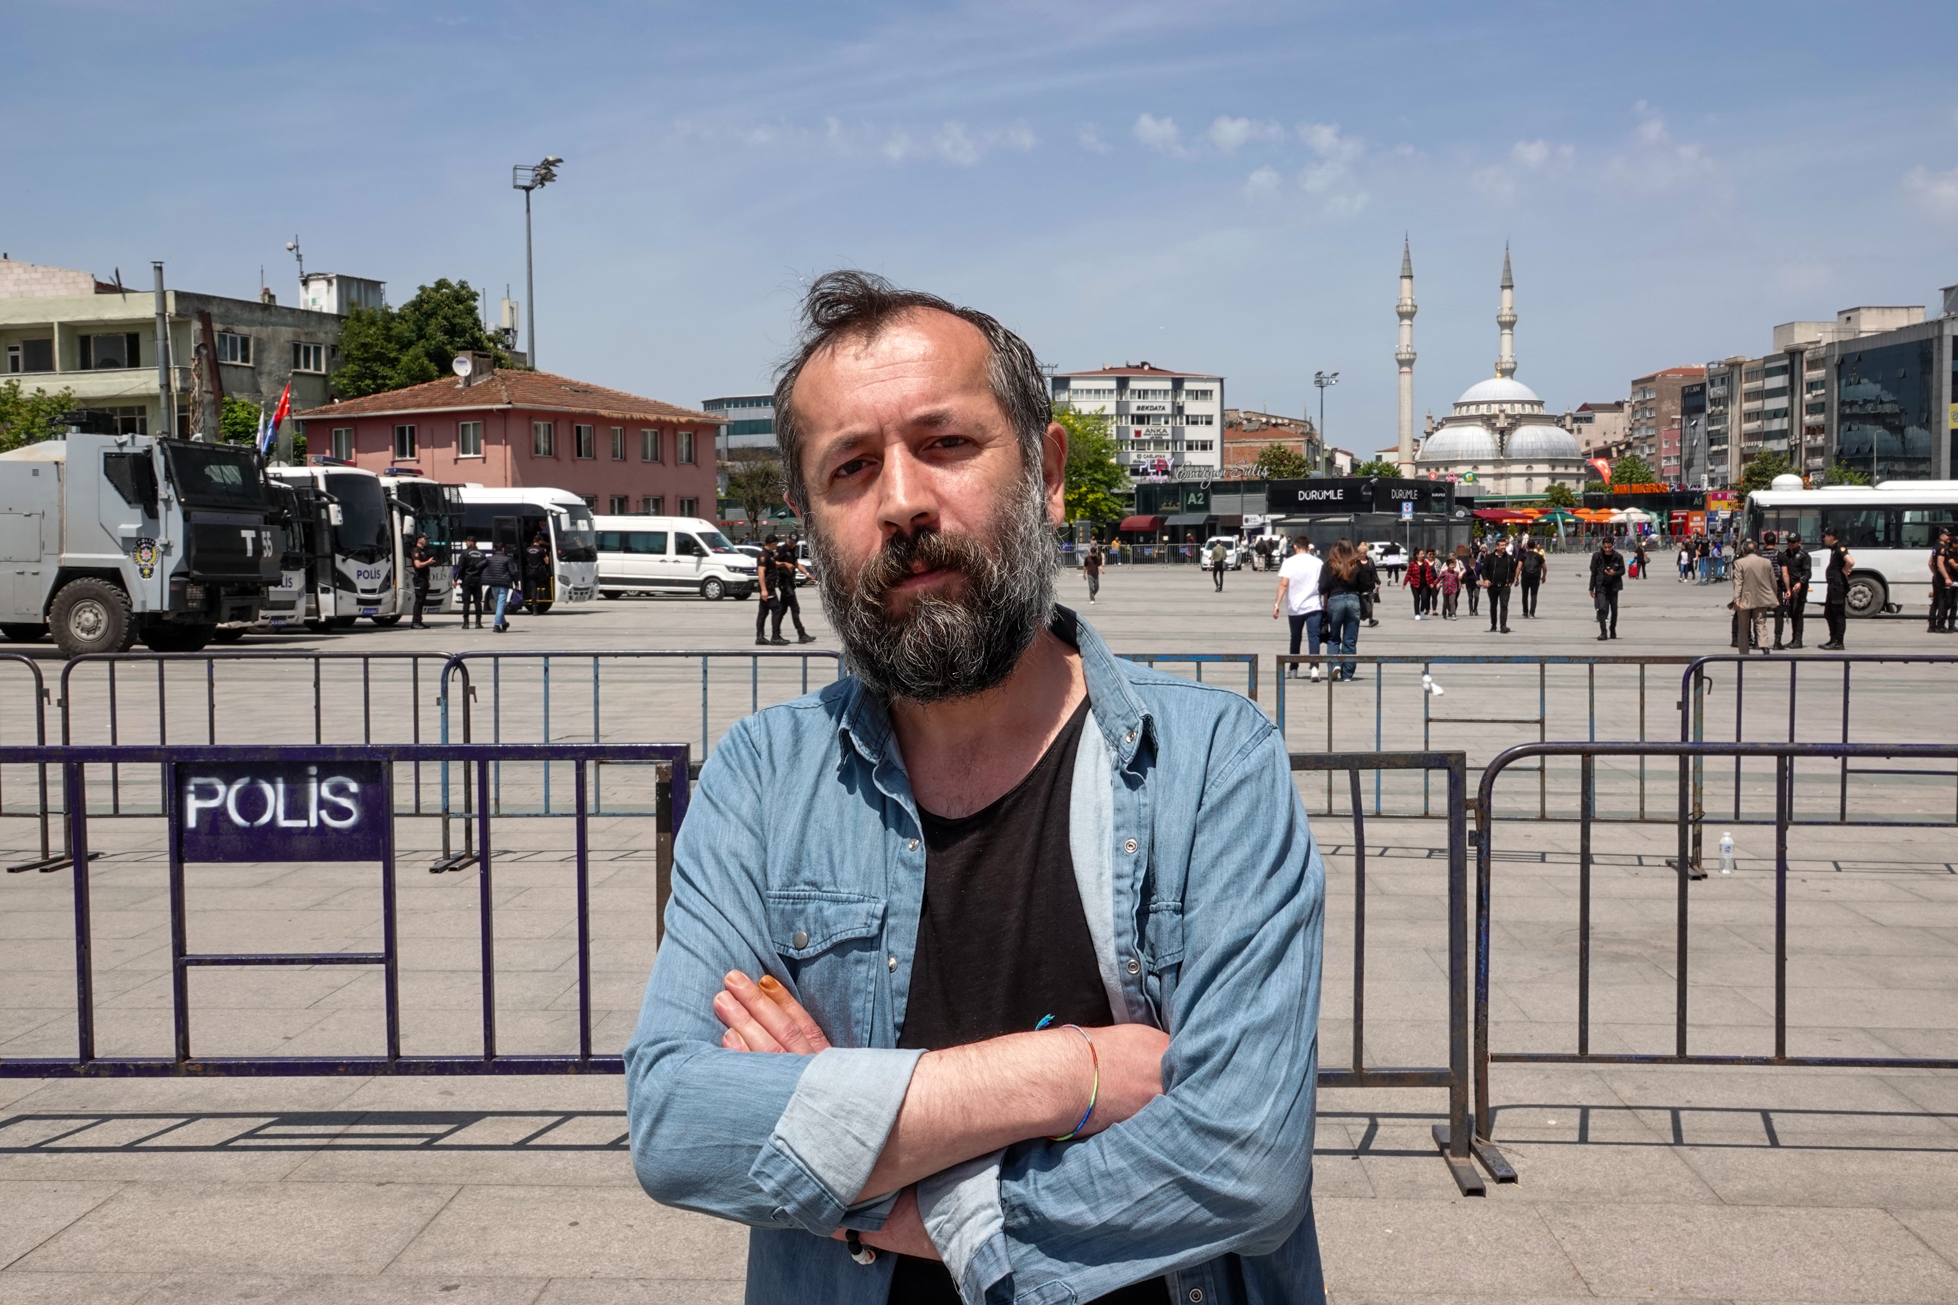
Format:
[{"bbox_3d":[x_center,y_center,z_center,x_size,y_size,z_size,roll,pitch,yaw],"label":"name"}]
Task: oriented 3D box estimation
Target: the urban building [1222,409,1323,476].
[{"bbox_3d":[38.065,-21.939,244.147,13.000,18.300,14.000,1,3,20],"label":"urban building"}]

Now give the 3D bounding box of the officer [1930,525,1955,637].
[{"bbox_3d":[16.620,-1.246,32.800,0.420,1.810,0.520,1,4,18],"label":"officer"}]

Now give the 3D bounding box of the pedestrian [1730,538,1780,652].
[{"bbox_3d":[11.135,-0.757,27.300,0.560,1.690,0.420,1,4,18],"label":"pedestrian"}]

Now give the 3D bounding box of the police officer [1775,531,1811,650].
[{"bbox_3d":[12.623,-0.917,29.496,0.560,1.790,0.450,2,4,25],"label":"police officer"}]

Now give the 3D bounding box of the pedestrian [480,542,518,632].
[{"bbox_3d":[-8.981,-1.215,35.589,0.650,1.690,0.500,0,3,-9],"label":"pedestrian"}]

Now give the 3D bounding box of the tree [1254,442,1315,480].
[{"bbox_3d":[23.980,-11.882,149.566,5.000,9.000,5.000,0,3,0],"label":"tree"}]

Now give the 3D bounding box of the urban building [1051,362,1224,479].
[{"bbox_3d":[19.725,-23.466,236.000,19.800,22.300,14.500,-1,3,-7],"label":"urban building"}]

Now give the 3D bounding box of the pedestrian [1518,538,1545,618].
[{"bbox_3d":[12.562,-1.671,43.300,0.580,1.780,0.420,0,3,12],"label":"pedestrian"}]

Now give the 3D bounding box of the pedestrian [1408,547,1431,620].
[{"bbox_3d":[9.717,-1.530,41.981,0.550,1.590,0.400,-1,3,-11],"label":"pedestrian"}]

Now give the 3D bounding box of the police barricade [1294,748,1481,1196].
[{"bbox_3d":[0.272,0.817,5.085,2.050,1.110,0.490,0,3,0],"label":"police barricade"}]

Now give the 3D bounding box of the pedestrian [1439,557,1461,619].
[{"bbox_3d":[10.398,-1.401,42.000,0.470,1.330,0.350,0,3,6],"label":"pedestrian"}]

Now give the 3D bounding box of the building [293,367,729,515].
[{"bbox_3d":[-19.066,-7.316,79.212,12.600,8.900,12.400,2,4,35],"label":"building"}]

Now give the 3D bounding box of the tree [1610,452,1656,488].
[{"bbox_3d":[69.626,-15.951,202.420,5.300,10.300,5.300,0,3,0],"label":"tree"}]

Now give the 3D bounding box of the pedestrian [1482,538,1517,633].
[{"bbox_3d":[9.716,-1.256,35.500,0.620,1.780,0.420,0,3,9],"label":"pedestrian"}]

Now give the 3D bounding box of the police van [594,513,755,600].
[{"bbox_3d":[-10.157,-2.961,60.129,6.900,2.620,2.050,1,3,19],"label":"police van"}]

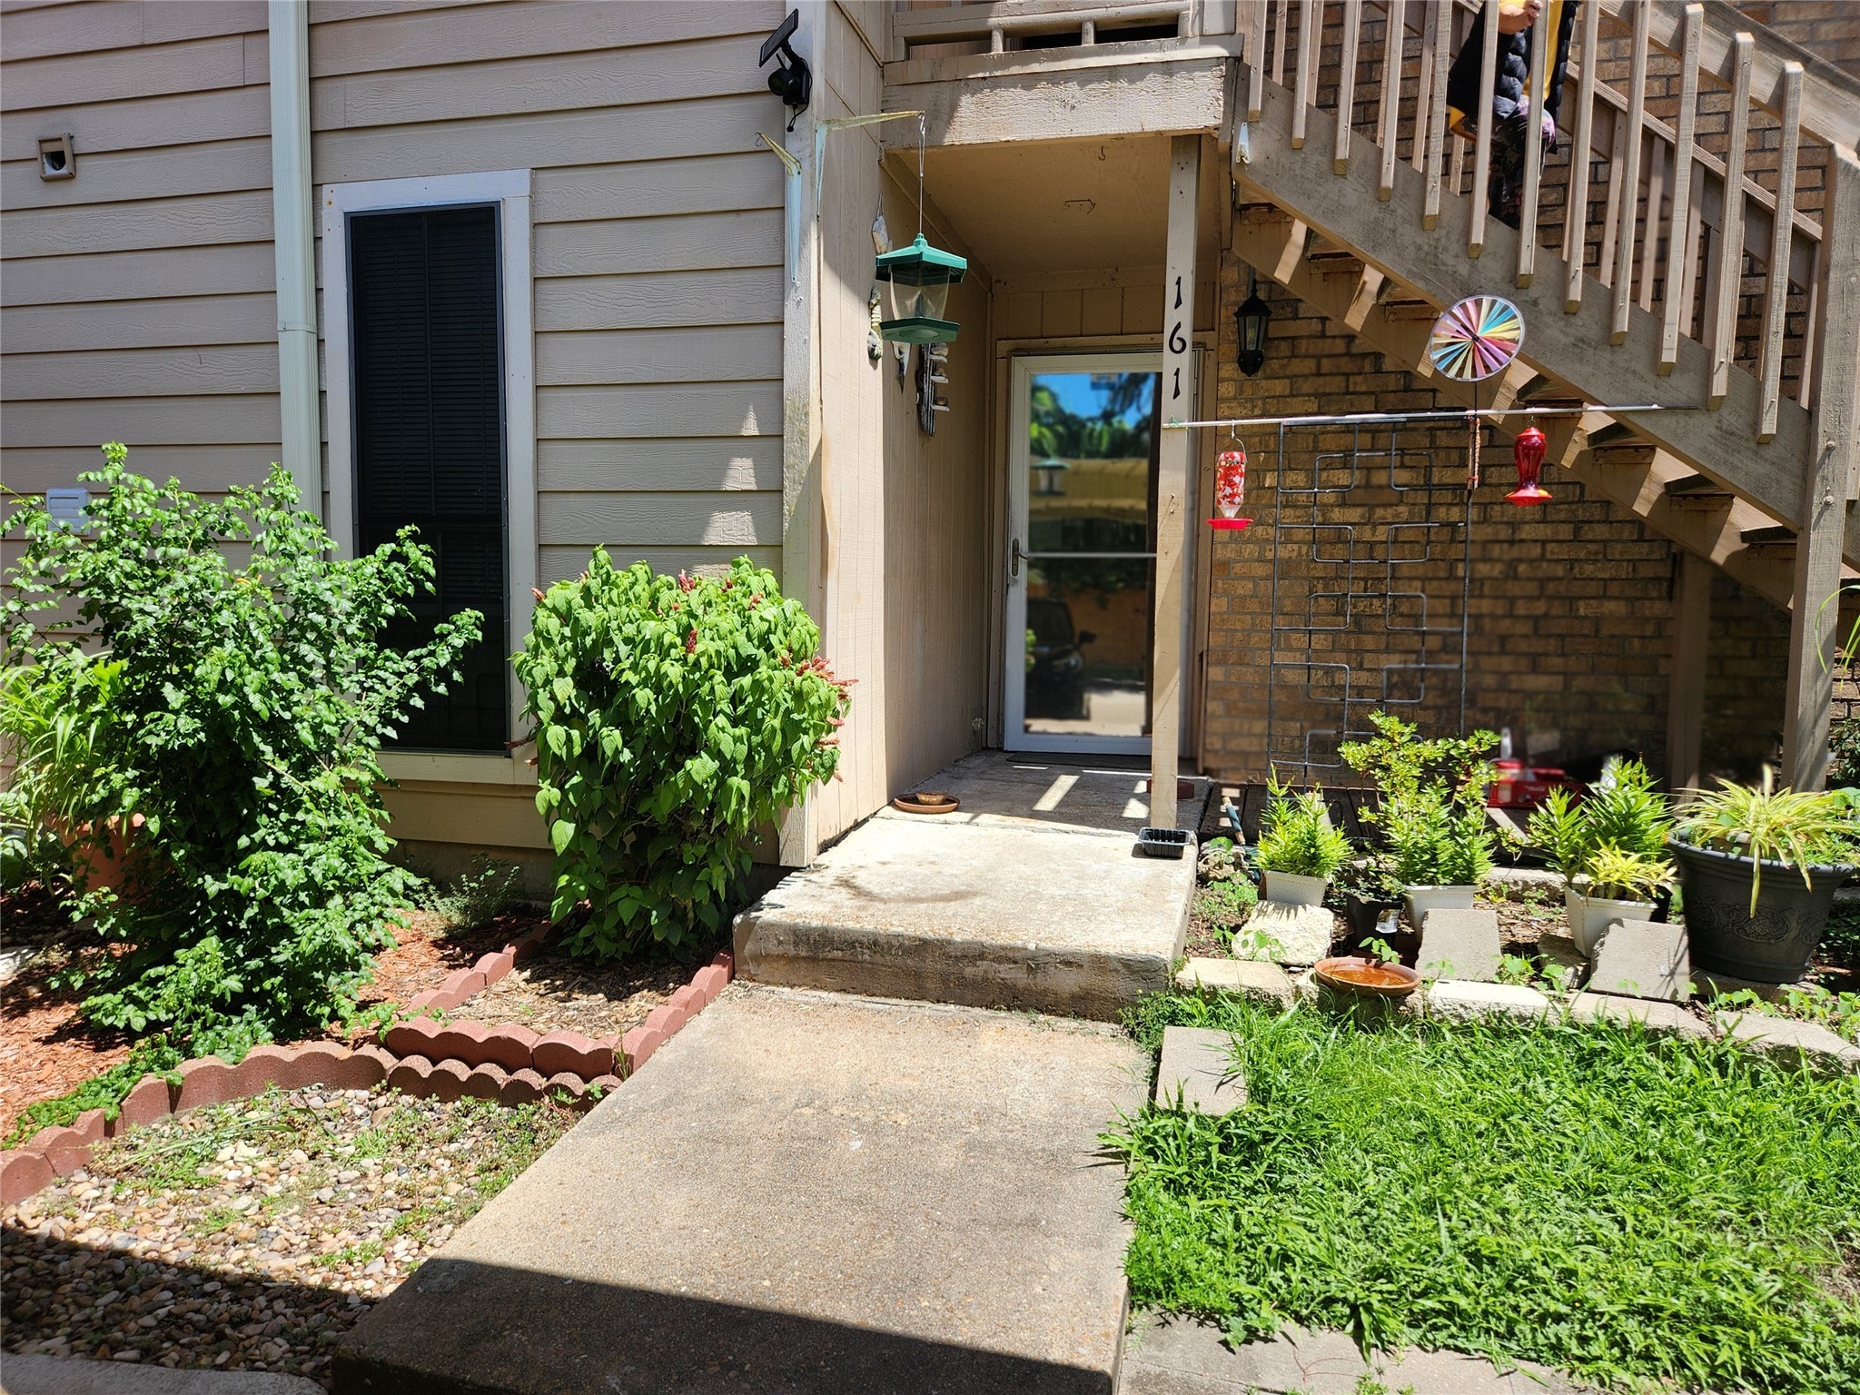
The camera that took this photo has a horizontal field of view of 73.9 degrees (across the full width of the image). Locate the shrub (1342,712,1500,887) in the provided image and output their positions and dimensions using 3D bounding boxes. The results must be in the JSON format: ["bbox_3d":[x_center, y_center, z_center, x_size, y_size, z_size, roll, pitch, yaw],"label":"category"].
[{"bbox_3d":[1.462,0.309,3.680,0.470,0.500,0.420,3,6,19],"label":"shrub"}]

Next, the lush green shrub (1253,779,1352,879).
[{"bbox_3d":[1.118,0.394,3.707,0.300,0.300,0.280,2,5,14],"label":"lush green shrub"}]

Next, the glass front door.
[{"bbox_3d":[0.859,-0.715,6.318,0.910,2.040,0.060,2,5,14],"label":"glass front door"}]

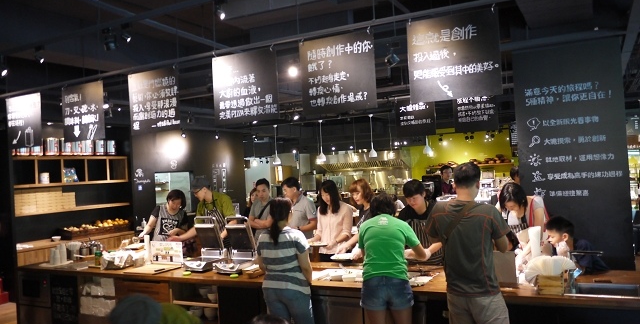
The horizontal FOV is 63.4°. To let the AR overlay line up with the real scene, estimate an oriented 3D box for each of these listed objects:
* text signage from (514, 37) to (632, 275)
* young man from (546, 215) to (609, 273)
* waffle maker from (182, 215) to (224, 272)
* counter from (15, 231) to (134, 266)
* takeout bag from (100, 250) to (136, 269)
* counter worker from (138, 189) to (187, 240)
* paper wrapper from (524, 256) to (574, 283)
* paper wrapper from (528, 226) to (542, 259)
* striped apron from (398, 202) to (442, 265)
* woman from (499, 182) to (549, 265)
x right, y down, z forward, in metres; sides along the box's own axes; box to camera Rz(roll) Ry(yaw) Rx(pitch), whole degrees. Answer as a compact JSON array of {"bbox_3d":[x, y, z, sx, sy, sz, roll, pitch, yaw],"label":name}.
[{"bbox_3d":[2.449,-0.001,5.039,0.942,2.295,0.040,-4,-3,27],"label":"text signage"},{"bbox_3d":[2.238,1.029,4.436,0.440,1.220,0.400,-1,-3,-37],"label":"young man"},{"bbox_3d":[-1.238,0.877,5.556,0.320,0.530,0.380,-4,-3,27],"label":"waffle maker"},{"bbox_3d":[-3.362,1.515,6.896,0.720,0.910,1.950,-4,-1,26],"label":"counter"},{"bbox_3d":[-2.304,1.128,5.944,0.330,0.160,0.250,-4,-3,27],"label":"takeout bag"},{"bbox_3d":[-1.834,1.108,6.243,0.520,1.540,0.480,-3,-1,6],"label":"counter worker"},{"bbox_3d":[1.560,0.731,3.520,0.330,0.190,0.140,-4,-1,26],"label":"paper wrapper"},{"bbox_3d":[1.603,0.614,3.850,0.100,0.290,0.090,-4,-1,26],"label":"paper wrapper"},{"bbox_3d":[1.010,0.714,5.100,0.450,0.620,0.360,-4,-3,21],"label":"striped apron"},{"bbox_3d":[1.765,0.919,4.342,0.500,1.470,0.550,-4,-1,37],"label":"woman"}]

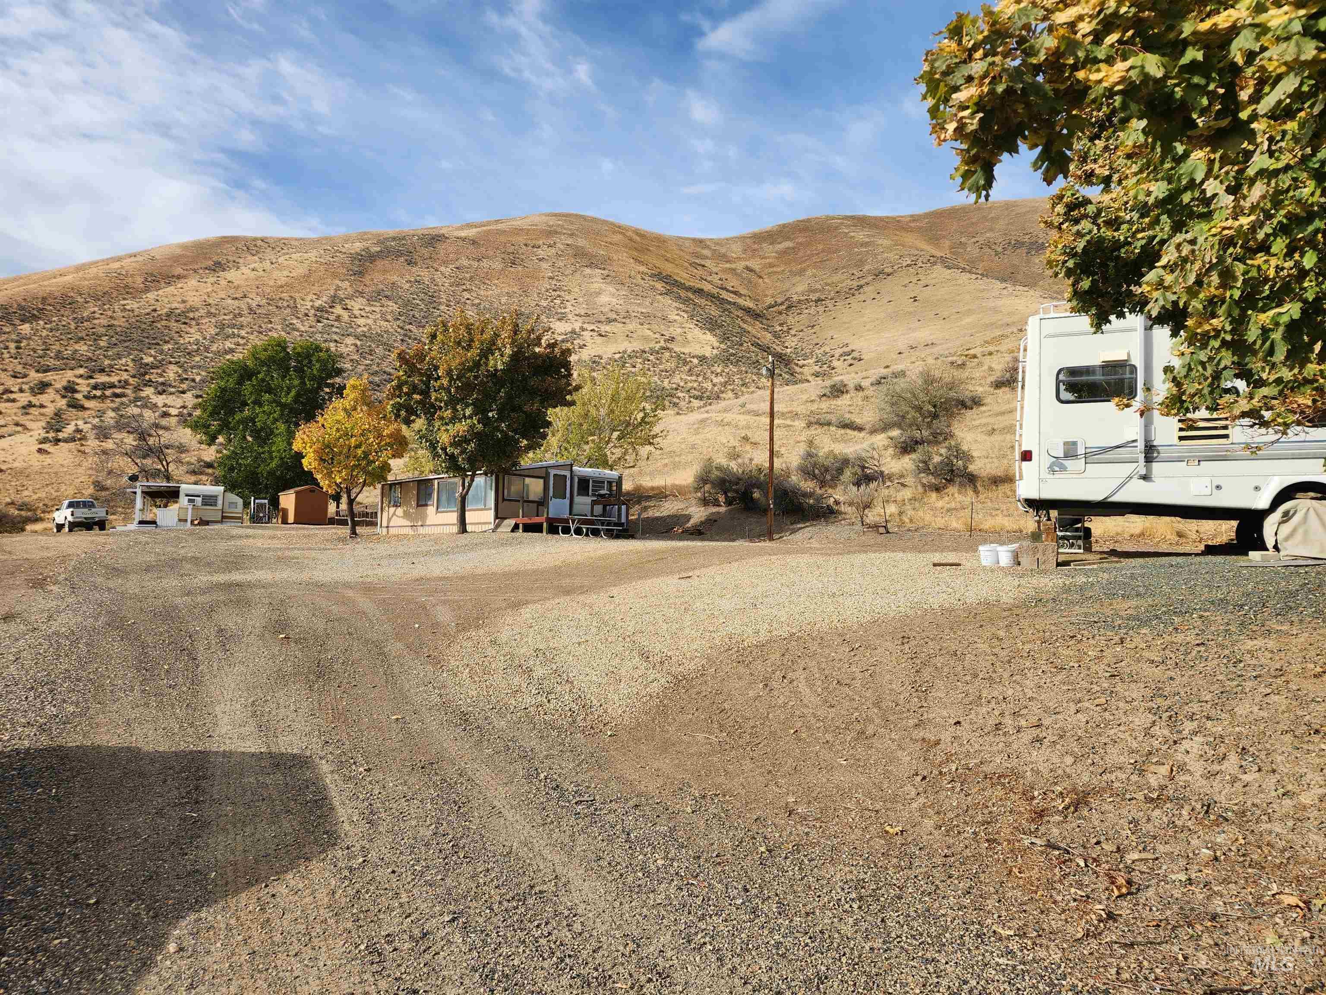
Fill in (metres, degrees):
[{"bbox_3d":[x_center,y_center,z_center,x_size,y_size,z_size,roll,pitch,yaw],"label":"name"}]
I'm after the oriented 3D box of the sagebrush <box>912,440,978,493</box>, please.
[{"bbox_3d":[11.673,-1.287,36.500,2.600,2.100,2.400,0,-1,0],"label":"sagebrush"}]

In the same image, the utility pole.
[{"bbox_3d":[3.538,-1.648,29.500,0.340,6.300,0.280,0,-1,0],"label":"utility pole"}]

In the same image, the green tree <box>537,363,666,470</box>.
[{"bbox_3d":[-3.323,-3.323,47.500,7.100,8.000,7.000,0,-1,0],"label":"green tree"}]

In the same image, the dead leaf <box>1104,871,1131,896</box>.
[{"bbox_3d":[1.783,1.513,3.450,0.100,0.055,0.090,0,-1,0],"label":"dead leaf"}]

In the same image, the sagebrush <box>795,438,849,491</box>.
[{"bbox_3d":[7.085,-1.444,39.000,2.350,2.250,2.100,0,-2,0],"label":"sagebrush"}]

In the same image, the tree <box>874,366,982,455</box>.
[{"bbox_3d":[13.996,-4.593,46.500,5.700,4.700,5.000,0,-2,0],"label":"tree"}]

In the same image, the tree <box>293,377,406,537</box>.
[{"bbox_3d":[-13.360,-1.720,37.500,4.800,6.750,4.600,0,-2,0],"label":"tree"}]

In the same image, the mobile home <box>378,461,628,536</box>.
[{"bbox_3d":[-7.360,0.060,39.900,6.300,2.950,10.800,1,-2,-44],"label":"mobile home"}]

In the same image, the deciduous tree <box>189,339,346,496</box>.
[{"bbox_3d":[-27.125,-4.621,60.000,9.800,12.600,9.800,1,-1,-24],"label":"deciduous tree"}]

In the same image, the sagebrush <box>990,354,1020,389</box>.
[{"bbox_3d":[22.418,-8.143,57.000,2.600,2.250,2.400,0,-1,0],"label":"sagebrush"}]

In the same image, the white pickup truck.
[{"bbox_3d":[-32.000,0.990,48.400,1.720,1.720,4.900,1,-2,-45],"label":"white pickup truck"}]

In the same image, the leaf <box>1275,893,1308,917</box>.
[{"bbox_3d":[2.318,1.502,3.250,0.125,0.035,0.110,0,-2,0],"label":"leaf"}]

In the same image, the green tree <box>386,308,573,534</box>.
[{"bbox_3d":[-7.096,-2.958,34.000,7.100,8.700,6.800,0,-2,0],"label":"green tree"}]

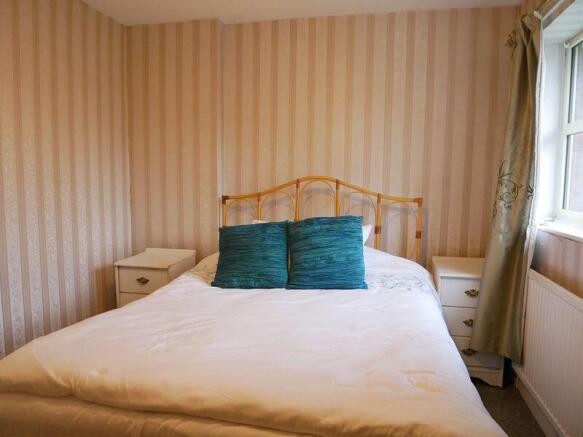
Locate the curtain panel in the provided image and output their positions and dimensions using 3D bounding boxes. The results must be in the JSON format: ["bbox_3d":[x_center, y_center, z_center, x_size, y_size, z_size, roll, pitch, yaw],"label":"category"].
[{"bbox_3d":[1.204,-0.151,2.312,0.253,1.883,0.395,2,6,12],"label":"curtain panel"}]

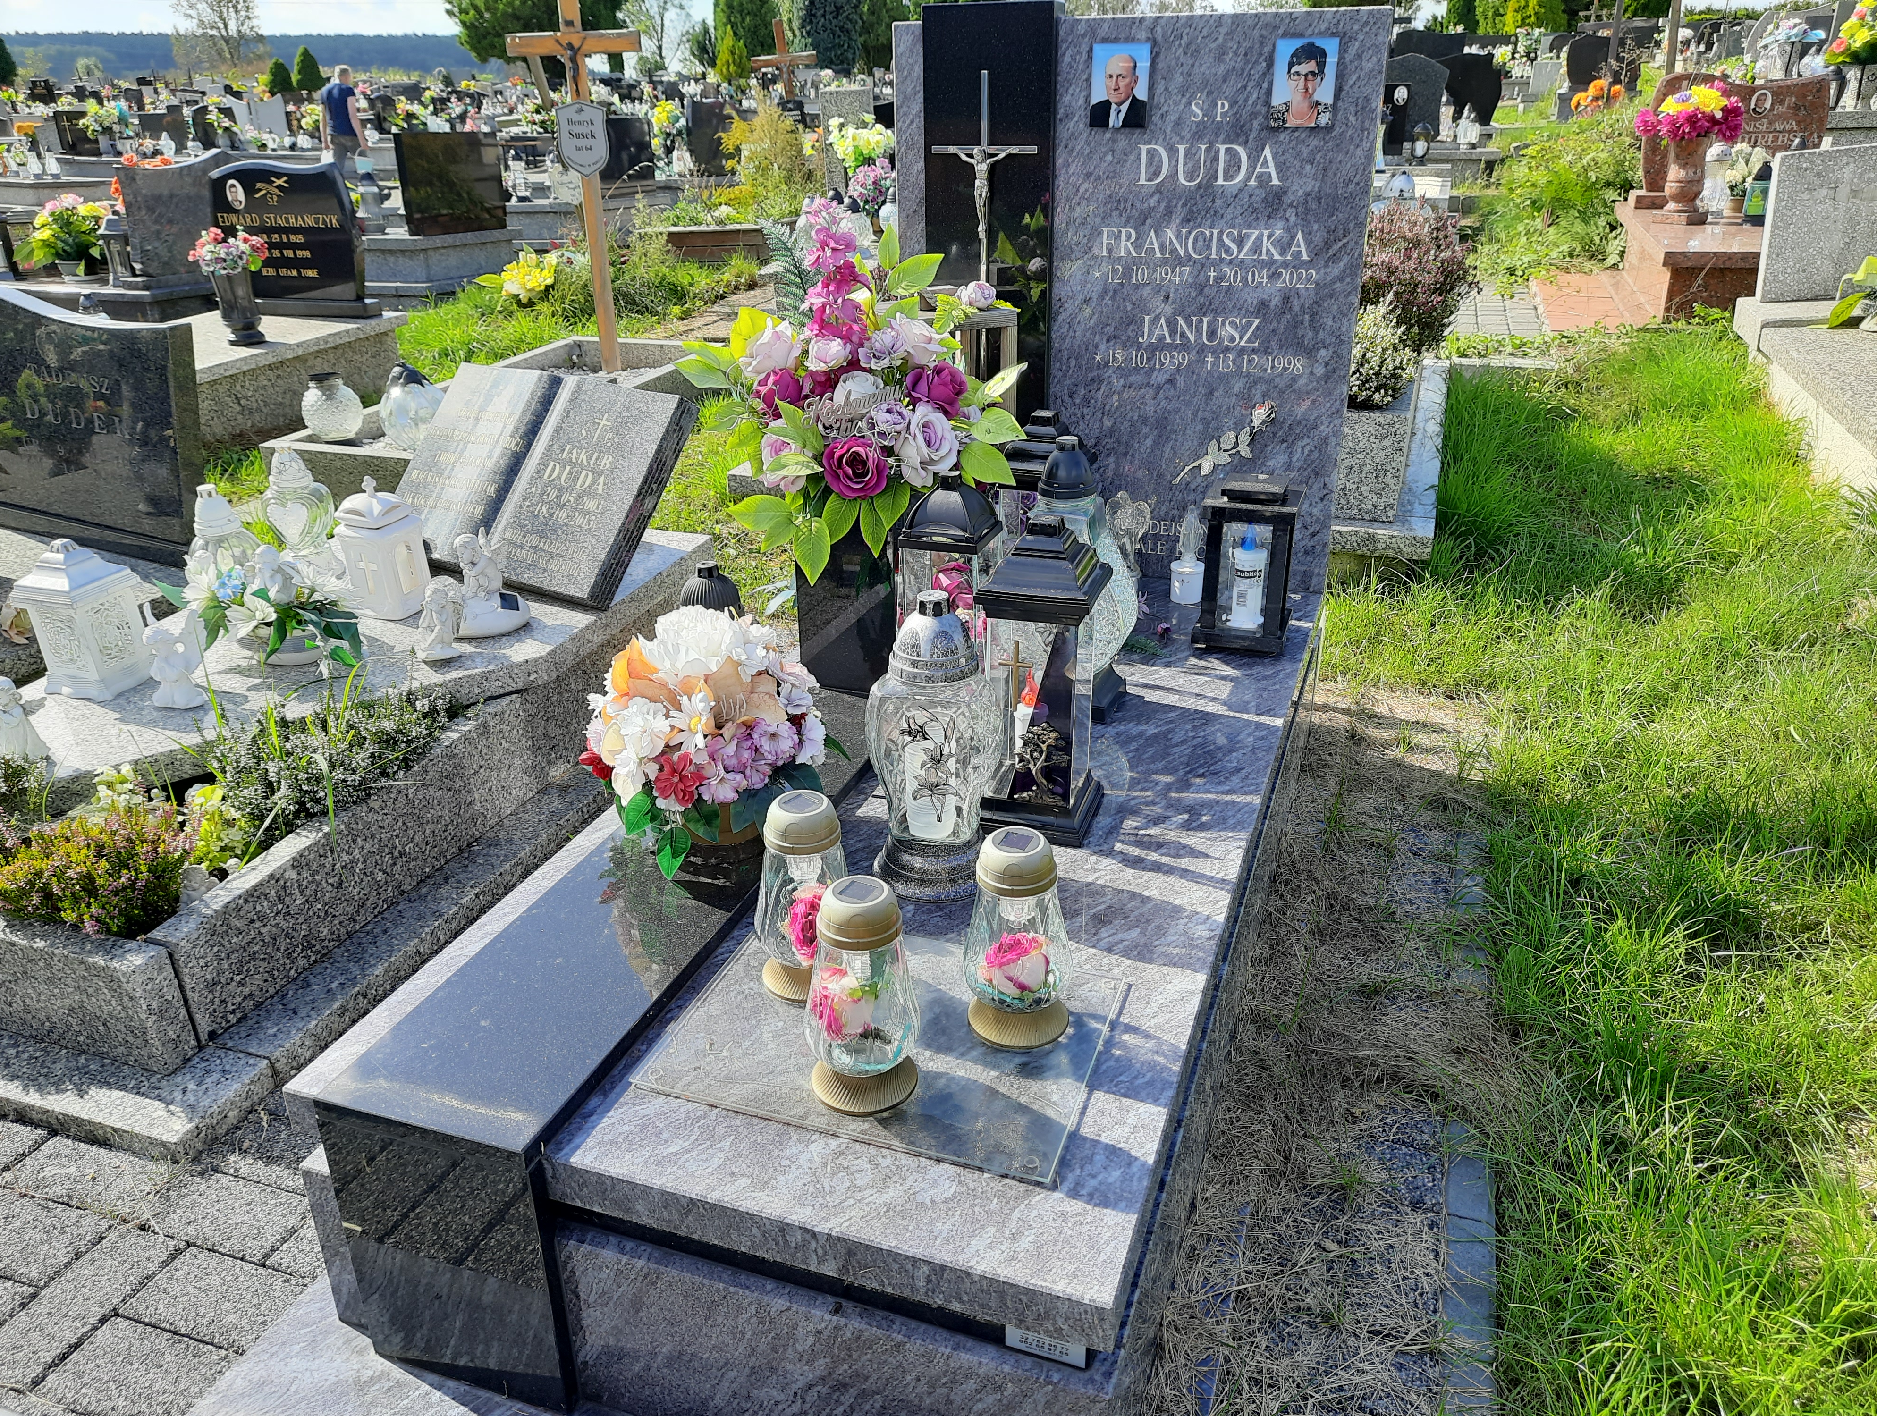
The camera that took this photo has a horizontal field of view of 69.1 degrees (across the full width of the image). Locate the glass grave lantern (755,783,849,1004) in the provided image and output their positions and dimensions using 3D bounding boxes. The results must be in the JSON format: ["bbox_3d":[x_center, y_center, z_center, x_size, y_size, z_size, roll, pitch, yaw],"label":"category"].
[{"bbox_3d":[-0.146,0.203,1.515,0.114,0.222,0.114,0,25,0],"label":"glass grave lantern"}]

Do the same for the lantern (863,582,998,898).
[{"bbox_3d":[-0.013,0.040,1.683,0.170,0.376,0.170,0,25,0],"label":"lantern"}]

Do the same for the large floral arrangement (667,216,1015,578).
[{"bbox_3d":[-0.136,-0.461,2.042,0.530,0.530,0.370,5,25,11],"label":"large floral arrangement"}]

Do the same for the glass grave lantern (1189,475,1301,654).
[{"bbox_3d":[0.512,-0.238,2.221,0.148,0.252,0.148,9,26,20],"label":"glass grave lantern"}]

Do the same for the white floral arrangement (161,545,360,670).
[{"bbox_3d":[-1.209,-0.187,2.455,0.340,0.200,0.250,-12,27,-23],"label":"white floral arrangement"}]

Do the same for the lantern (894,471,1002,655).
[{"bbox_3d":[0.019,-0.120,1.823,0.115,0.380,0.115,8,26,18],"label":"lantern"}]

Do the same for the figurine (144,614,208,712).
[{"bbox_3d":[-1.227,-0.081,2.182,0.100,0.143,0.080,3,25,8],"label":"figurine"}]

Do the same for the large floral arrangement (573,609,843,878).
[{"bbox_3d":[-0.295,0.021,1.764,0.330,0.290,0.310,0,25,0],"label":"large floral arrangement"}]

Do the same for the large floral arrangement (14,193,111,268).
[{"bbox_3d":[-3.721,-2.027,5.800,0.420,0.320,0.360,-6,25,-11],"label":"large floral arrangement"}]

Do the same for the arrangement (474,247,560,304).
[{"bbox_3d":[-2.288,-2.322,7.335,0.440,0.310,0.360,-7,25,-14],"label":"arrangement"}]

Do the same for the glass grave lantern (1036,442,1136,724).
[{"bbox_3d":[0.182,-0.189,1.932,0.199,0.386,0.124,8,26,18],"label":"glass grave lantern"}]

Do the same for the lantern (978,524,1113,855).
[{"bbox_3d":[0.126,-0.043,1.617,0.131,0.384,0.131,8,26,18],"label":"lantern"}]

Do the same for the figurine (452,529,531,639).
[{"bbox_3d":[-0.812,-0.235,2.461,0.095,0.163,0.132,14,29,29],"label":"figurine"}]

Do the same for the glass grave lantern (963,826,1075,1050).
[{"bbox_3d":[0.076,0.208,1.284,0.105,0.207,0.105,-1,25,0],"label":"glass grave lantern"}]

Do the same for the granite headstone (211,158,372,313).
[{"bbox_3d":[-2.928,-2.097,6.082,0.760,0.650,0.150,4,25,10],"label":"granite headstone"}]

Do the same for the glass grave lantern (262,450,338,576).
[{"bbox_3d":[-1.319,-0.404,2.809,0.125,0.260,0.090,0,25,2],"label":"glass grave lantern"}]

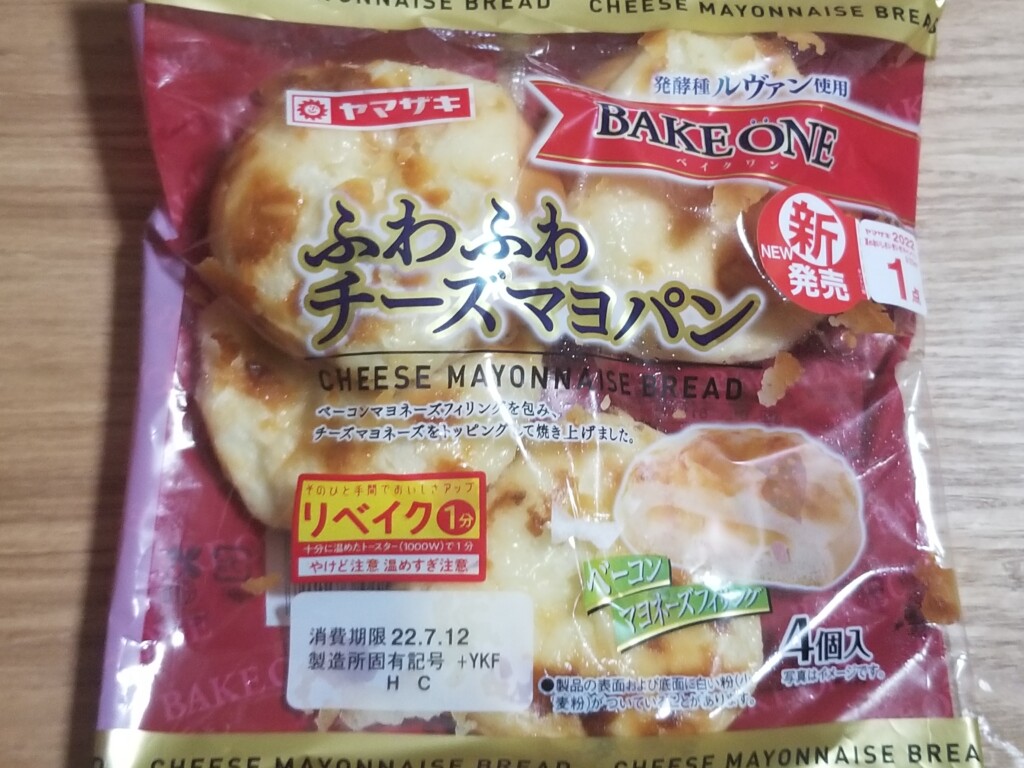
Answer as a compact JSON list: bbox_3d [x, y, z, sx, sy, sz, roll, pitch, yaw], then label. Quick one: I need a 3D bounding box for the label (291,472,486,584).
[{"bbox_3d":[-0.031,0.036,0.196,0.049,0.003,0.027,1,84,2],"label":"label"}]

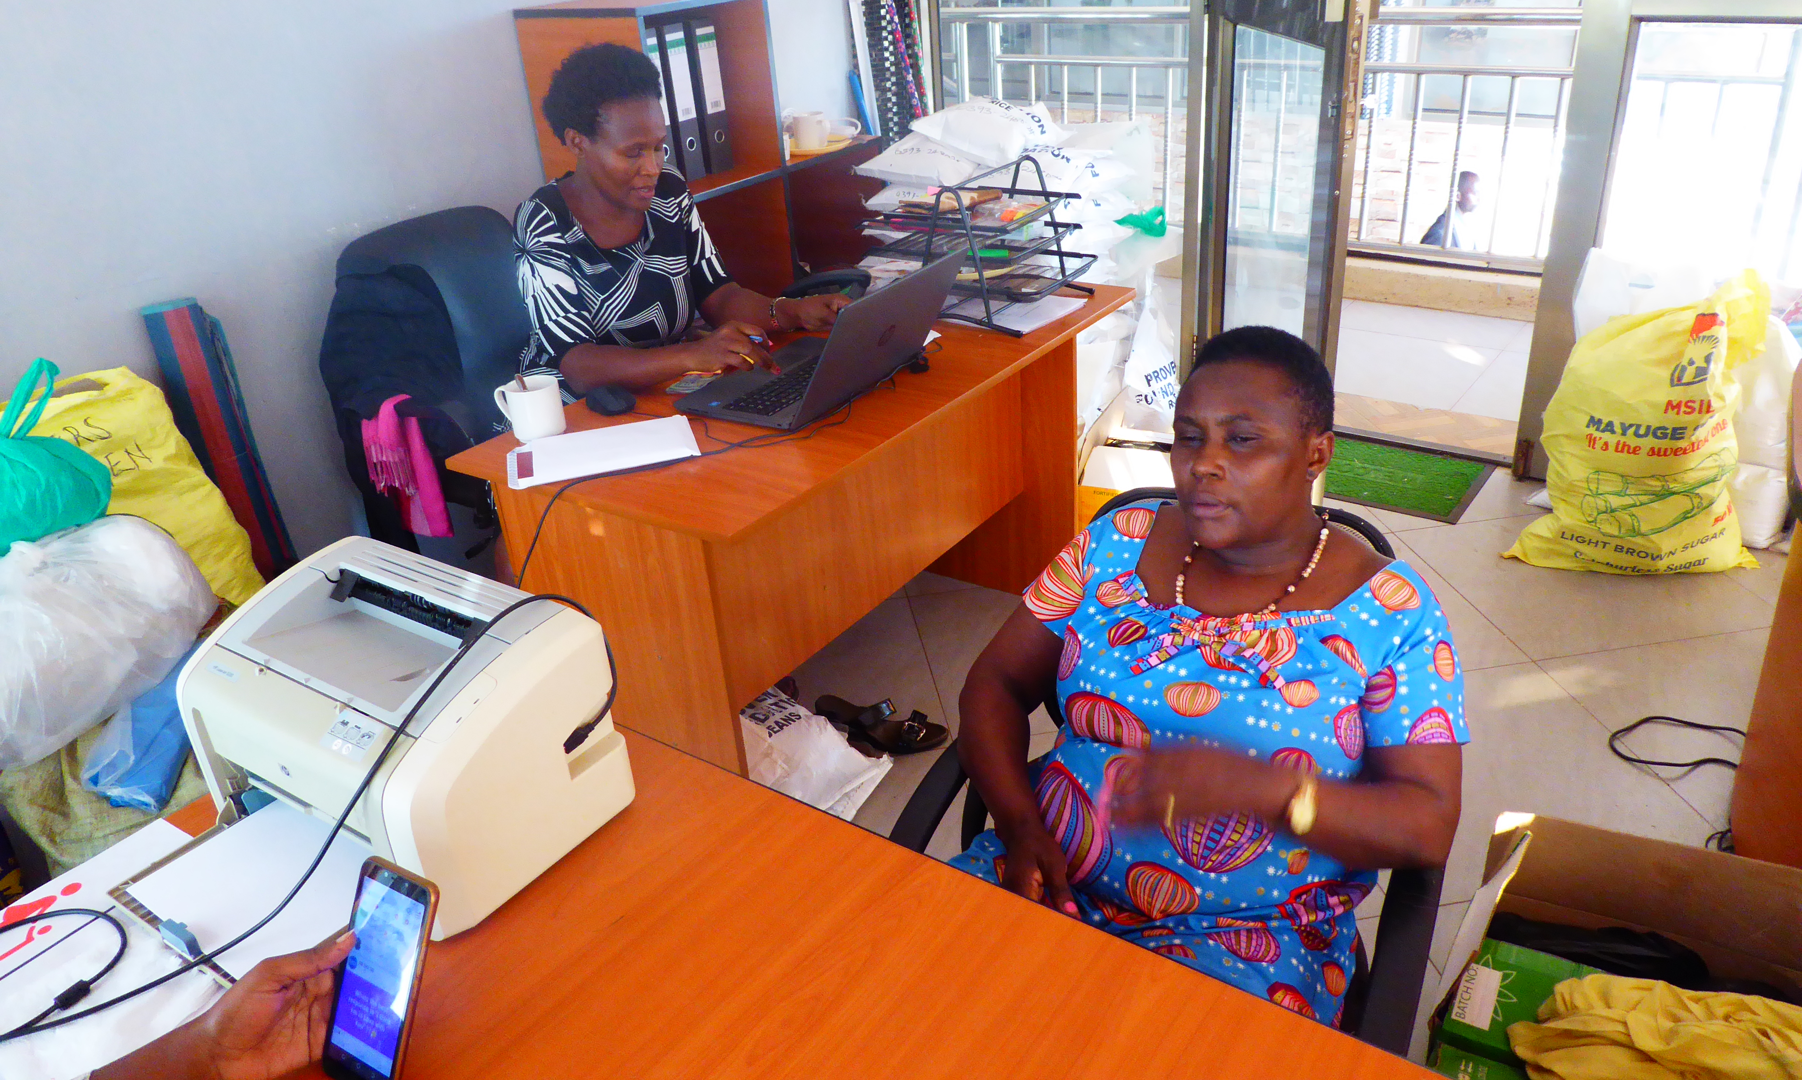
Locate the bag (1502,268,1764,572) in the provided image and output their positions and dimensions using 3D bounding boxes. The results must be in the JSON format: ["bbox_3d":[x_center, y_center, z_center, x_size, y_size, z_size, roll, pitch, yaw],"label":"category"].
[{"bbox_3d":[1.654,-0.262,2.794,0.510,0.610,0.290,7,30,21],"label":"bag"}]

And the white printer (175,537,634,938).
[{"bbox_3d":[-0.507,0.179,1.263,0.370,0.215,0.237,15,33,32],"label":"white printer"}]

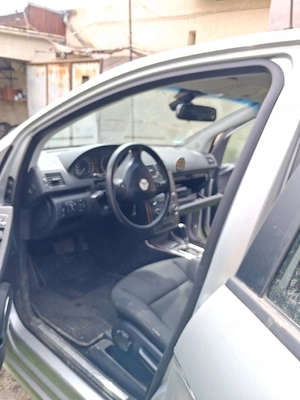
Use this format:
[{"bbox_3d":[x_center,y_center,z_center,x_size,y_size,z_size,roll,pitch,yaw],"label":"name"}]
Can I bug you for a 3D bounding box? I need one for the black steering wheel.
[{"bbox_3d":[-0.047,-0.061,1.357,0.100,0.380,0.380,-7,3,44],"label":"black steering wheel"}]

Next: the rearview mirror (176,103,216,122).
[{"bbox_3d":[0.219,-0.431,1.544,0.235,0.078,0.045,-7,16,-32],"label":"rearview mirror"}]

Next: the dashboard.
[{"bbox_3d":[-0.045,-0.107,1.852,0.420,0.435,1.400,9,14,43],"label":"dashboard"}]

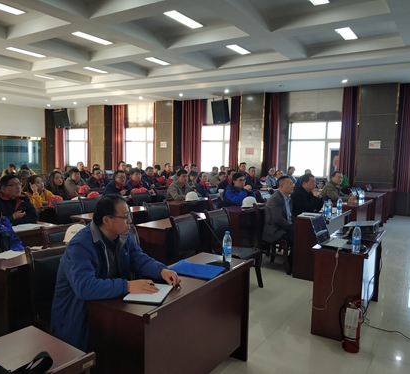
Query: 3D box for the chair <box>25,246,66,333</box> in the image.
[{"bbox_3d":[-0.841,0.845,2.598,0.550,0.940,0.470,4,5,32],"label":"chair"}]

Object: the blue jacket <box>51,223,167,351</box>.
[{"bbox_3d":[-0.591,0.591,2.510,0.610,0.690,0.620,4,6,32],"label":"blue jacket"}]

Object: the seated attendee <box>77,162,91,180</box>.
[{"bbox_3d":[-3.643,-0.117,11.821,0.750,1.270,0.520,4,6,32],"label":"seated attendee"}]

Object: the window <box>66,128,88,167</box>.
[{"bbox_3d":[-5.529,-1.723,17.073,1.700,1.700,0.150,4,6,32],"label":"window"}]

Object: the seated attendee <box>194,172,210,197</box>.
[{"bbox_3d":[-0.063,0.317,7.827,0.750,1.220,0.500,4,5,32],"label":"seated attendee"}]

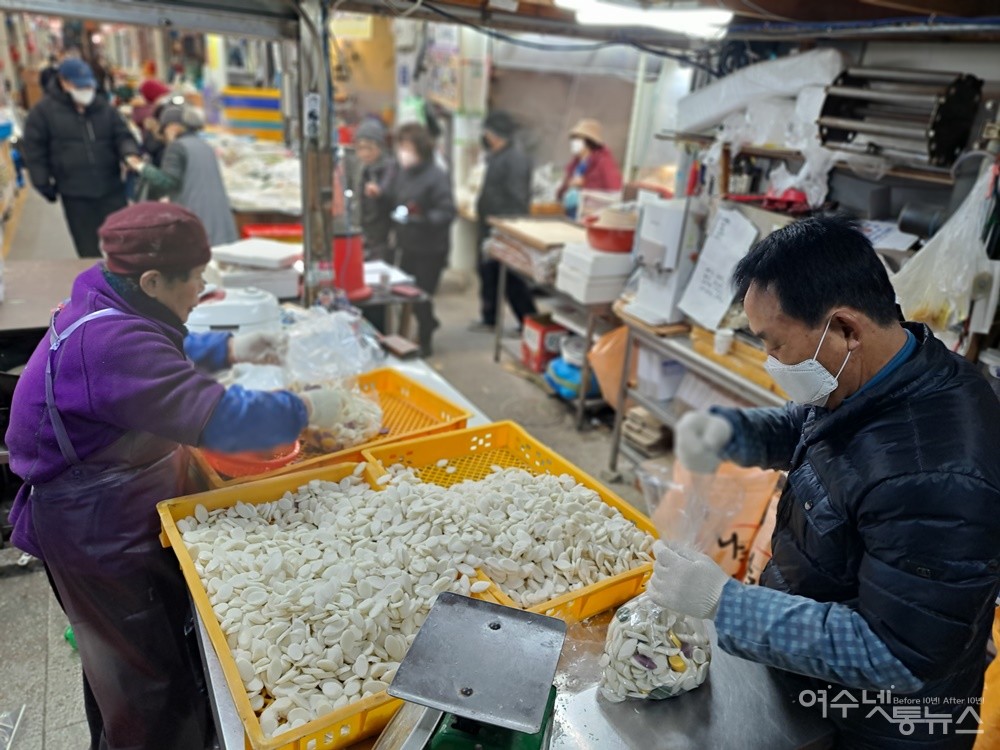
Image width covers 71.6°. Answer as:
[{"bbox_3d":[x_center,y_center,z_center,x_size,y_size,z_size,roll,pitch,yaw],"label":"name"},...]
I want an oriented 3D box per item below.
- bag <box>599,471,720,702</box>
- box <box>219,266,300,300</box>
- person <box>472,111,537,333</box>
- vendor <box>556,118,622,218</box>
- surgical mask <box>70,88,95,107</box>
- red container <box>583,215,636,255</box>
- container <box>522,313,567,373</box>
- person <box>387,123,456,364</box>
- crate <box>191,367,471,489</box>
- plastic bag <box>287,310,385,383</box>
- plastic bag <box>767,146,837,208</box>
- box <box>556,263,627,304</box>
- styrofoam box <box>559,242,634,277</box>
[{"bbox_3d":[0.246,0.330,1.070,0.170,0.330,0.150,3,21,0],"label":"bag"},{"bbox_3d":[-1.271,-0.516,3.623,0.385,0.150,0.330,-5,25,-18],"label":"box"},{"bbox_3d":[0.026,-1.122,5.197,0.450,1.620,0.500,3,21,0],"label":"person"},{"bbox_3d":[0.728,-1.353,5.934,0.400,1.580,0.480,-11,28,-31],"label":"vendor"},{"bbox_3d":[-2.582,-1.716,4.287,0.080,0.115,0.140,36,37,31],"label":"surgical mask"},{"bbox_3d":[0.615,-0.736,3.630,0.370,0.170,0.360,3,21,0],"label":"red container"},{"bbox_3d":[0.290,-0.193,4.374,0.190,0.293,0.244,-7,24,-26],"label":"container"},{"bbox_3d":[-0.545,-0.881,4.685,0.460,1.570,0.360,24,31,39],"label":"person"},{"bbox_3d":[-0.460,0.140,1.811,0.670,0.073,0.416,-14,27,-38],"label":"crate"},{"bbox_3d":[-0.539,-0.090,2.260,0.300,0.180,0.270,3,21,0],"label":"plastic bag"},{"bbox_3d":[1.218,-0.794,2.800,0.250,0.230,0.200,3,21,0],"label":"plastic bag"},{"bbox_3d":[0.517,-0.525,3.892,0.265,0.140,0.290,-8,26,-25],"label":"box"},{"bbox_3d":[0.547,-0.645,3.846,0.265,0.120,0.280,-8,26,-25],"label":"styrofoam box"}]

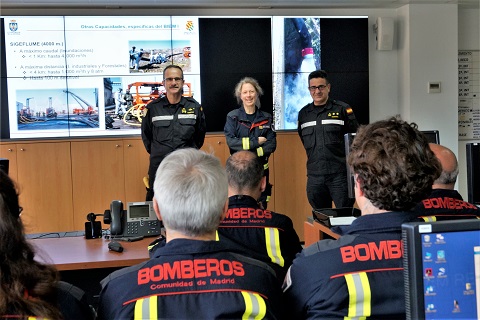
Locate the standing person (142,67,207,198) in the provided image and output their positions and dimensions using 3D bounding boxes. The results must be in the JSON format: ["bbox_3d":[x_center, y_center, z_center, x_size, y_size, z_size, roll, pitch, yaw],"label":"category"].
[{"bbox_3d":[-0.533,0.110,4.928,0.550,1.750,0.340,-2,4,-9],"label":"standing person"}]

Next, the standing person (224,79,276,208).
[{"bbox_3d":[0.096,0.145,4.975,0.460,1.650,0.350,-2,4,-6],"label":"standing person"}]

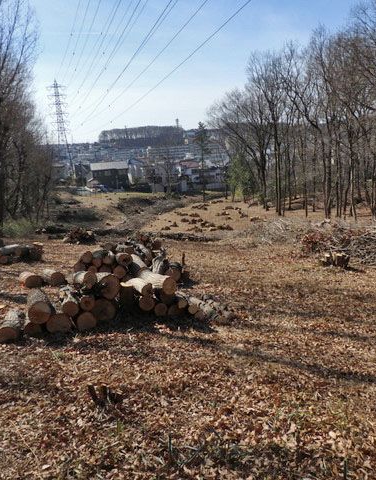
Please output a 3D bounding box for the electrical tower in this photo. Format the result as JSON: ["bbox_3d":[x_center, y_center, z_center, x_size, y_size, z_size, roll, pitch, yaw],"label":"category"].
[{"bbox_3d":[-50.118,-44.047,185.877,8.200,38.100,6.200,-8,13,-19],"label":"electrical tower"}]

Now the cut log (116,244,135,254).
[{"bbox_3d":[-1.727,0.292,12.873,0.250,0.240,0.800,-3,4,-21],"label":"cut log"}]

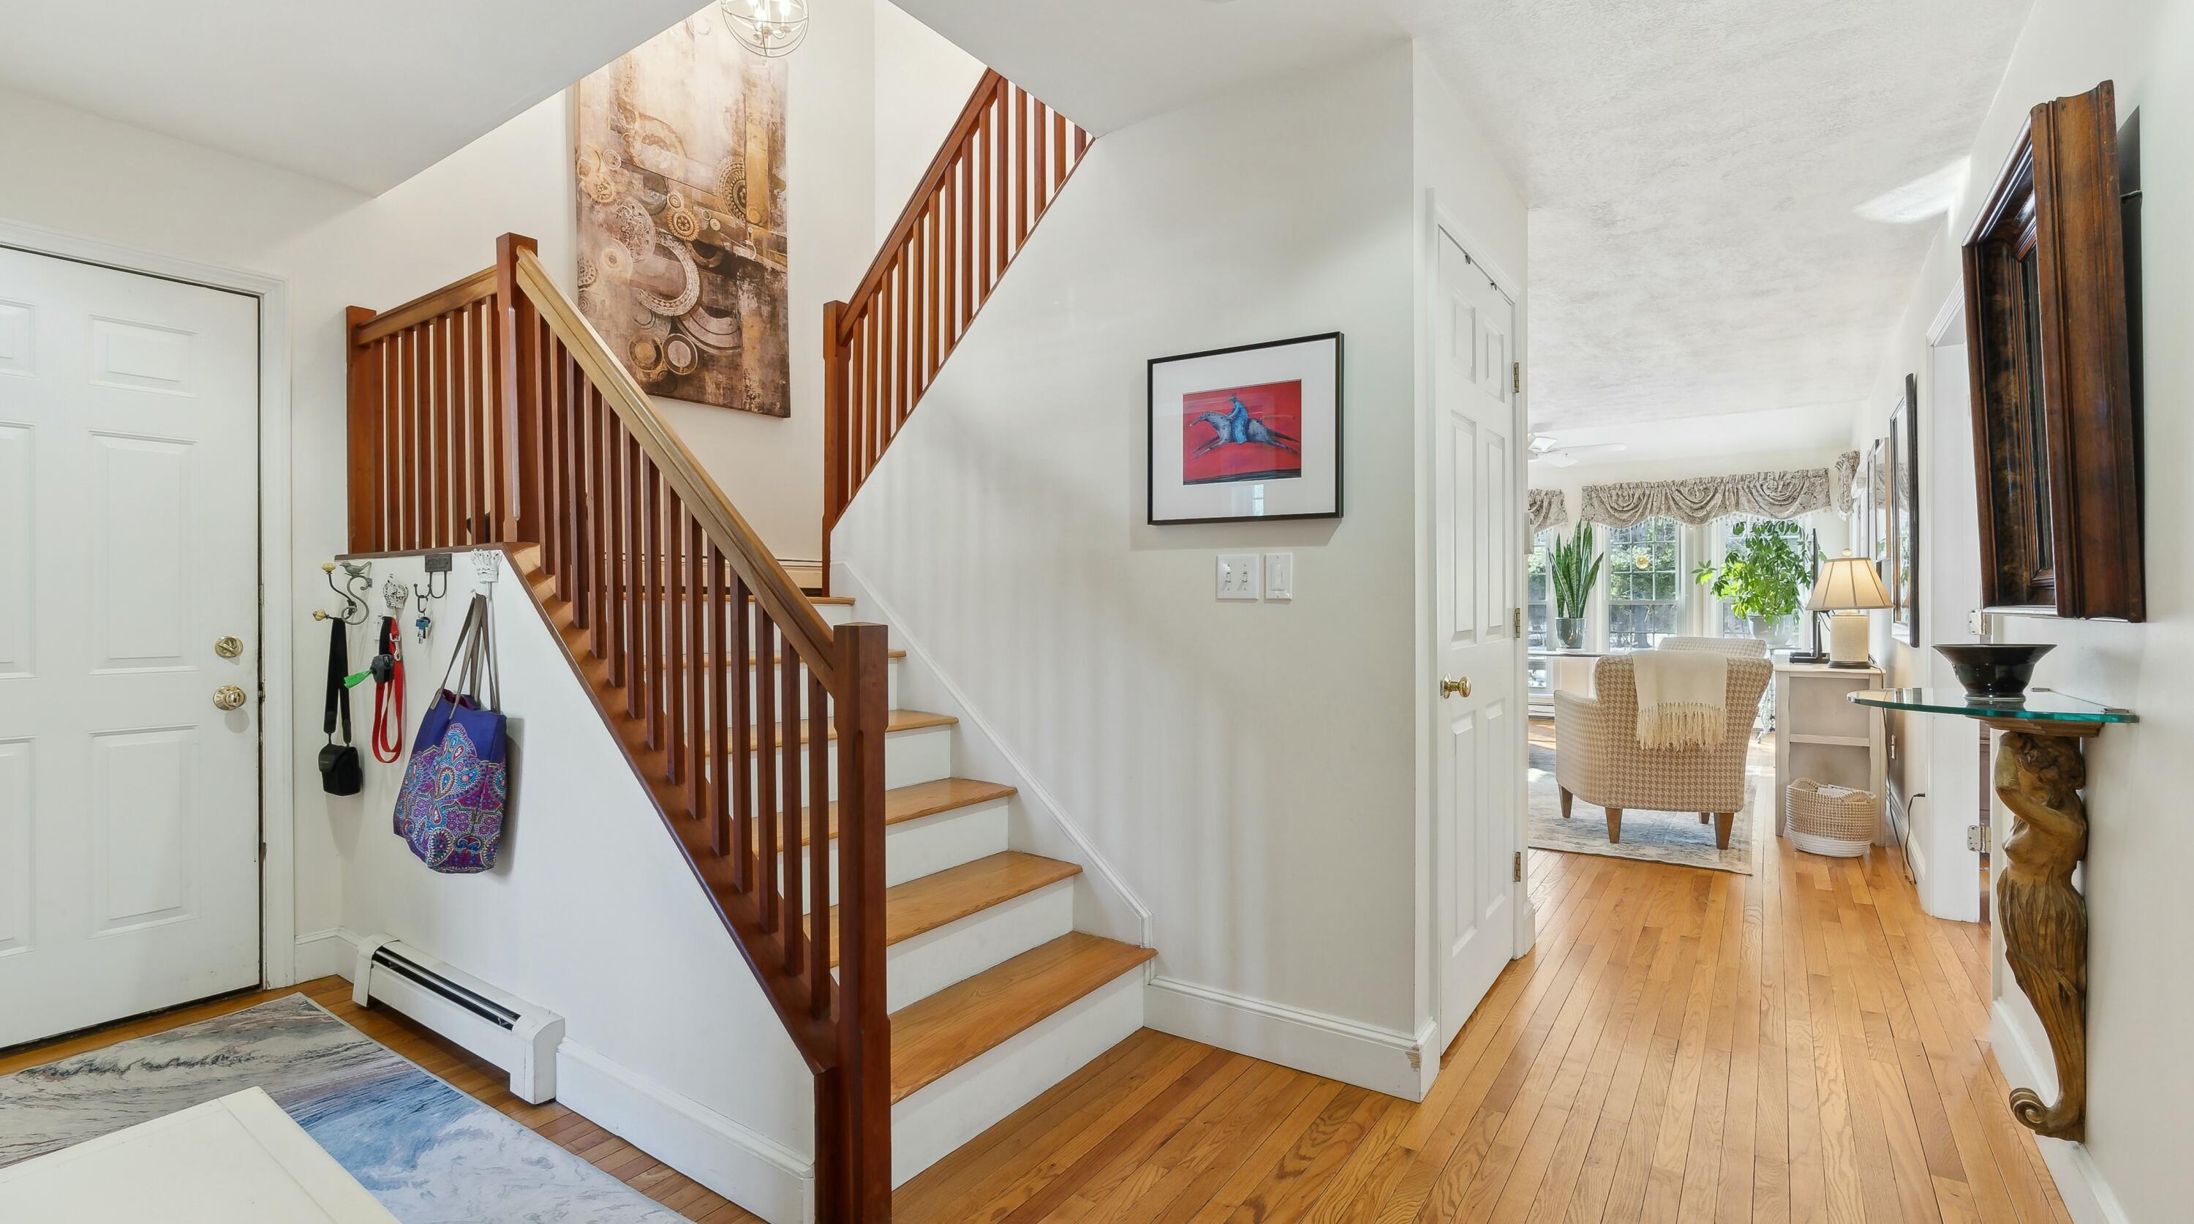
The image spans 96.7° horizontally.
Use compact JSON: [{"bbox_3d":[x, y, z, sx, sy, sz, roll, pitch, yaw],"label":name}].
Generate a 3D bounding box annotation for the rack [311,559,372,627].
[{"bbox_3d":[-2.242,-0.062,2.886,0.150,0.200,0.110,0,1,35],"label":"rack"}]

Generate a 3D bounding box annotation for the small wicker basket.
[{"bbox_3d":[3.353,0.932,4.454,0.350,0.310,0.270,0,1,35],"label":"small wicker basket"}]

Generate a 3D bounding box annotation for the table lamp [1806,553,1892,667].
[{"bbox_3d":[3.708,0.002,4.803,0.410,0.560,0.410,0,1,35],"label":"table lamp"}]

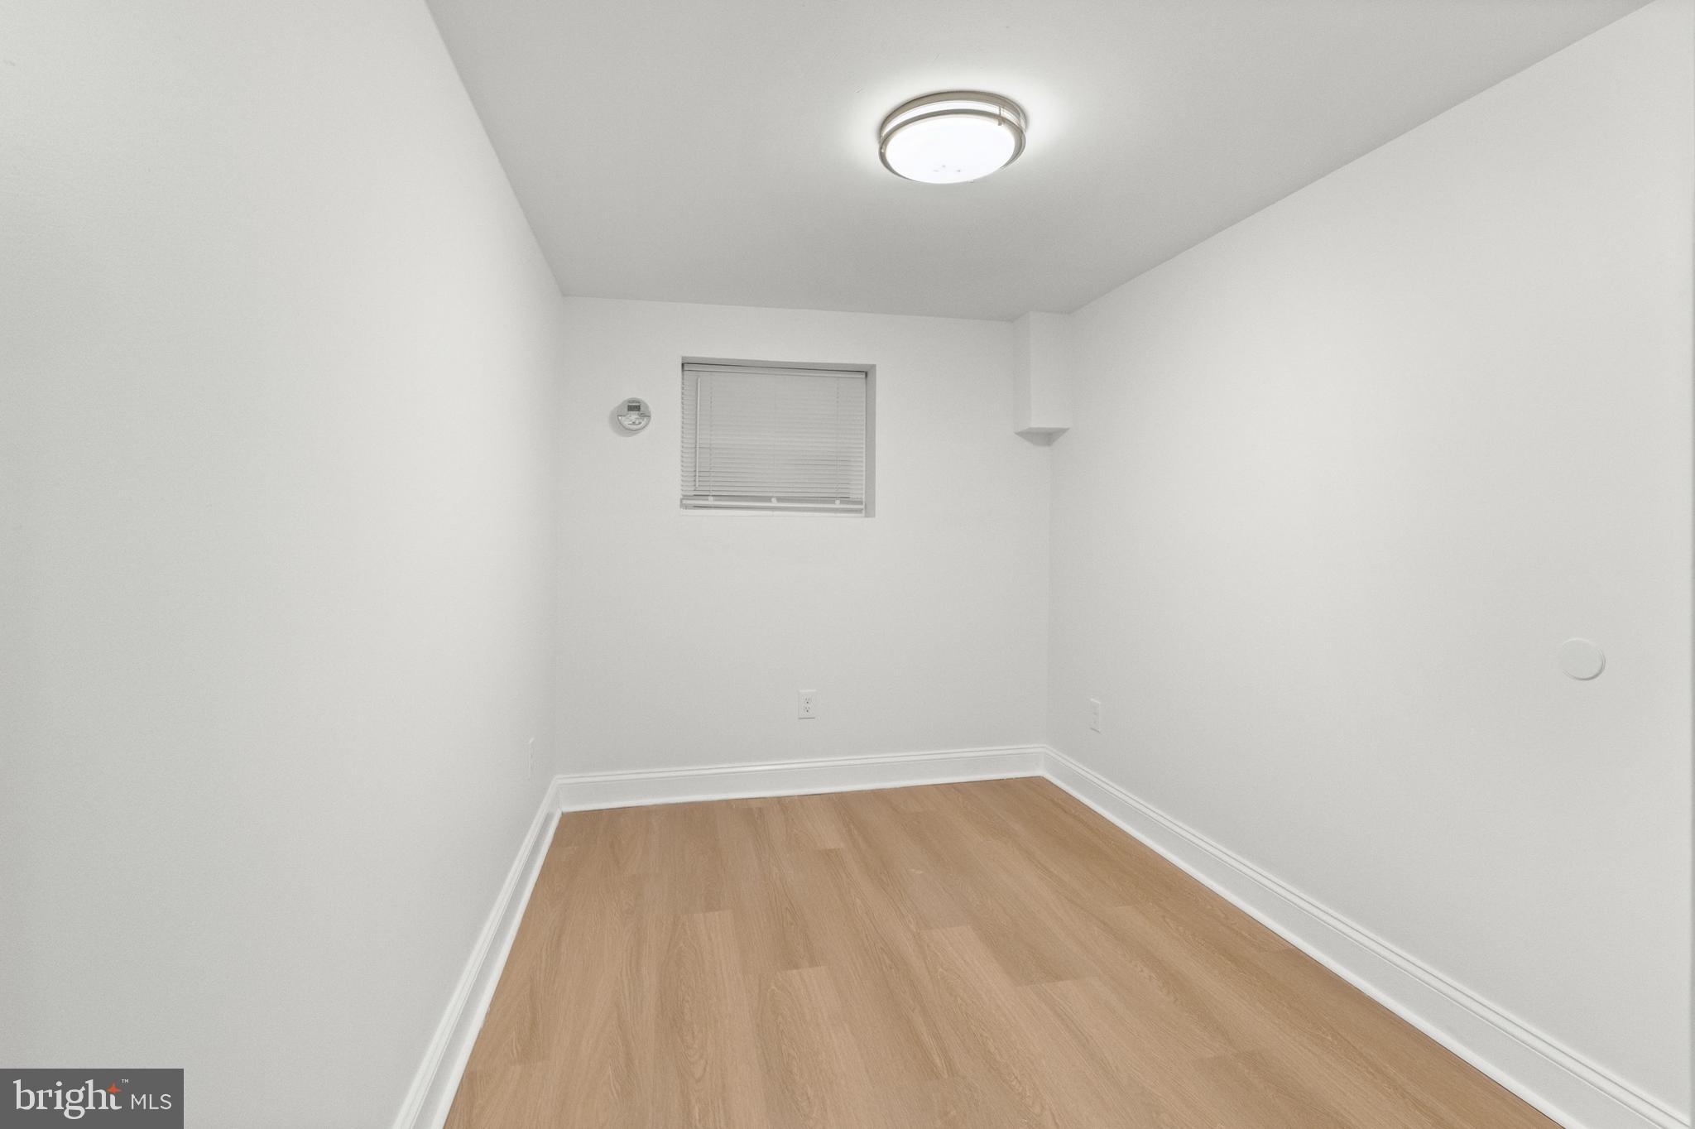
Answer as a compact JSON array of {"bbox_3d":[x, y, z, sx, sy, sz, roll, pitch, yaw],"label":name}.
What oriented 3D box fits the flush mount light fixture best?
[{"bbox_3d":[0.250,-0.993,1.801,0.348,0.078,0.348,1,2,0],"label":"flush mount light fixture"}]

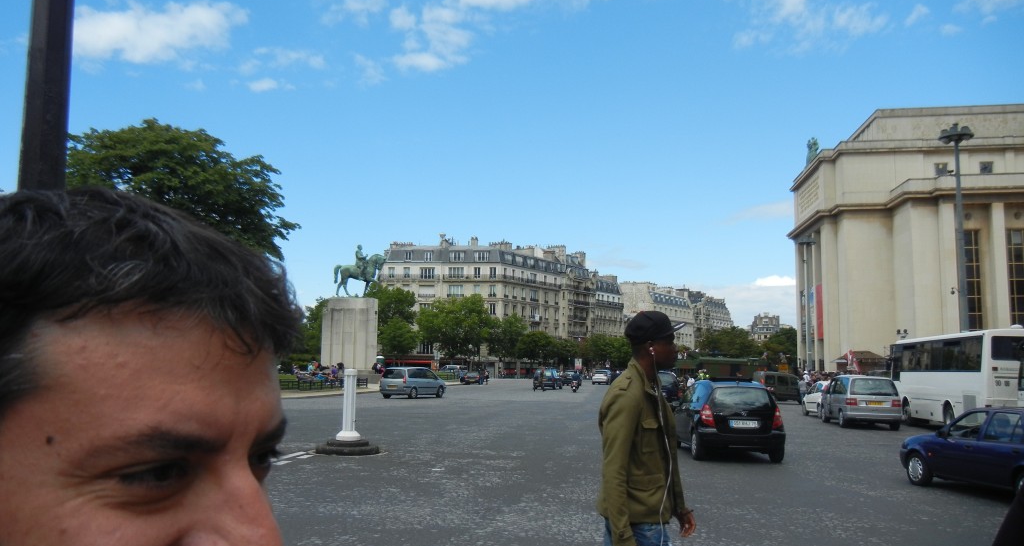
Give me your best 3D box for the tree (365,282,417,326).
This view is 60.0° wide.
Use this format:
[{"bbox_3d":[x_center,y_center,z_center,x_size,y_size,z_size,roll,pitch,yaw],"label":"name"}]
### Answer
[{"bbox_3d":[-15.126,7.277,107.829,7.800,12.200,7.800,1,-6,0],"label":"tree"}]

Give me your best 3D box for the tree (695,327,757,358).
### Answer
[{"bbox_3d":[44.895,16.462,184.464,12.924,10.259,11.500,0,-6,0],"label":"tree"}]

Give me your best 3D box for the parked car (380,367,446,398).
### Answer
[{"bbox_3d":[-5.473,6.239,50.302,1.850,1.740,4.600,-3,-7,26],"label":"parked car"}]

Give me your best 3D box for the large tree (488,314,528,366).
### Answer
[{"bbox_3d":[-0.566,11.272,136.472,6.175,10.096,6.400,0,-6,0],"label":"large tree"}]

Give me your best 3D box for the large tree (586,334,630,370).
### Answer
[{"bbox_3d":[17.338,14.692,157.588,8.367,7.886,8.000,0,-6,0],"label":"large tree"}]

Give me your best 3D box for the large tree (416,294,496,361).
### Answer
[{"bbox_3d":[-8.286,9.374,131.335,11.899,12.721,11.000,0,-6,0],"label":"large tree"}]

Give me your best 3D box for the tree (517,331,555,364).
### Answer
[{"bbox_3d":[3.793,12.947,137.416,6.500,7.600,6.500,1,-6,0],"label":"tree"}]

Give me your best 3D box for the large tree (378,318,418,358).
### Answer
[{"bbox_3d":[-17.053,11.157,131.523,6.395,9.127,6.600,0,-6,0],"label":"large tree"}]

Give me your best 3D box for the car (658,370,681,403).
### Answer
[{"bbox_3d":[6.155,5.156,37.672,1.780,1.620,4.350,0,-6,4],"label":"car"}]

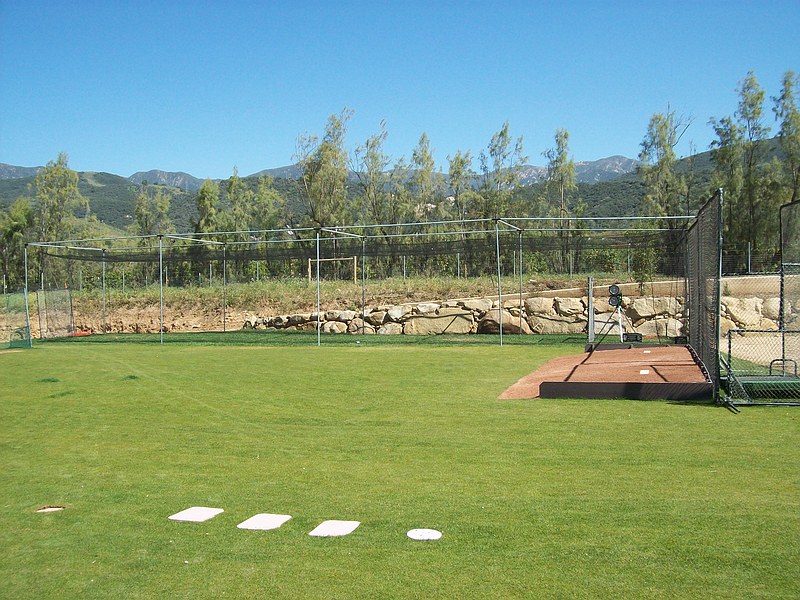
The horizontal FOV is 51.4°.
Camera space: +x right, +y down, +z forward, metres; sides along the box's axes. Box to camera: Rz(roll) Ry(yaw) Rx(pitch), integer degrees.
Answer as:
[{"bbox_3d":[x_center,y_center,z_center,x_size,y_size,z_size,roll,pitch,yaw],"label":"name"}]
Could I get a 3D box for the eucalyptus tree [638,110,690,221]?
[{"bbox_3d":[14.147,-5.750,44.500,2.780,8.770,2.780,-1,0,3],"label":"eucalyptus tree"}]

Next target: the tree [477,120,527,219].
[{"bbox_3d":[5.856,-5.856,48.000,2.880,9.000,2.880,-1,0,3],"label":"tree"}]

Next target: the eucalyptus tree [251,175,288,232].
[{"bbox_3d":[-8.188,-4.469,52.000,2.438,6.750,2.438,0,2,14],"label":"eucalyptus tree"}]

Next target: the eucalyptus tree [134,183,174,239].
[{"bbox_3d":[-15.851,-4.115,53.500,2.701,6.623,2.701,0,2,14],"label":"eucalyptus tree"}]

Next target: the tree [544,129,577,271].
[{"bbox_3d":[9.163,-5.623,47.500,1.941,8.335,1.941,0,2,14],"label":"tree"}]

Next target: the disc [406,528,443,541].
[{"bbox_3d":[0.157,1.501,5.351,0.235,0.018,0.235,-1,0,0],"label":"disc"}]

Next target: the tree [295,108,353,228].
[{"bbox_3d":[-4.689,-6.467,51.000,3.560,10.540,3.560,-1,0,3],"label":"tree"}]

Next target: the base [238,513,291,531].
[{"bbox_3d":[-0.943,1.540,5.811,0.305,0.020,0.320,-1,0,16],"label":"base"}]

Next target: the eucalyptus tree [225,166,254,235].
[{"bbox_3d":[-10.000,-4.719,52.000,1.938,7.250,1.938,0,2,14],"label":"eucalyptus tree"}]

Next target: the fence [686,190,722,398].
[{"bbox_3d":[5.400,-0.100,15.000,0.180,2.950,7.800,0,1,16],"label":"fence"}]

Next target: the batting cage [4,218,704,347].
[{"bbox_3d":[-1.923,-0.439,28.671,23.220,3.710,4.180,-1,0,19],"label":"batting cage"}]

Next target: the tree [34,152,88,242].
[{"bbox_3d":[-22.851,-5.351,56.000,3.500,9.150,3.500,-1,0,3],"label":"tree"}]

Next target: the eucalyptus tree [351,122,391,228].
[{"bbox_3d":[-1.760,-6.070,50.500,2.489,9.651,2.489,0,2,14],"label":"eucalyptus tree"}]

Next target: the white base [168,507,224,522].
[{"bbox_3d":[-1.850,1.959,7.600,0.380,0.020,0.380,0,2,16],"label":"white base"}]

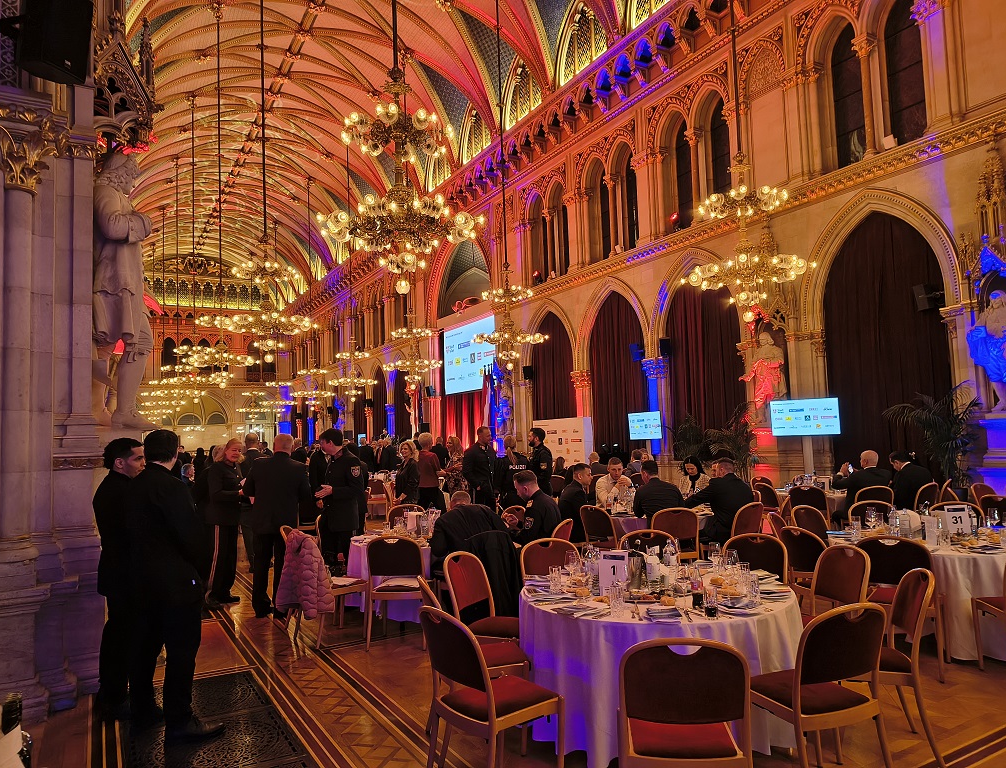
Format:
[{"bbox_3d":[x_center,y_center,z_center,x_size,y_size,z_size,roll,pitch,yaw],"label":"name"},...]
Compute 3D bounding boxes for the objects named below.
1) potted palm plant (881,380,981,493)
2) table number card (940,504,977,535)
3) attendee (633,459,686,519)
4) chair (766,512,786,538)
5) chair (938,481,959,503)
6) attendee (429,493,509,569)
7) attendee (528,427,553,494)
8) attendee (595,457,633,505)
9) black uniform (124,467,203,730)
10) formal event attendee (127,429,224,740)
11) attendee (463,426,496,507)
[{"bbox_3d":[8.152,1.193,13.474,1.450,2.420,1.350,-5,-5,31],"label":"potted palm plant"},{"bbox_3d":[3.293,0.990,5.132,0.155,0.210,0.080,-1,-4,-5],"label":"table number card"},{"bbox_3d":[1.629,1.488,7.454,0.540,1.340,0.820,-1,-4,-10],"label":"attendee"},{"bbox_3d":[2.563,1.569,6.091,0.550,0.900,0.470,-4,-5,24],"label":"chair"},{"bbox_3d":[5.475,1.656,8.838,0.570,0.880,0.490,-4,-5,30],"label":"chair"},{"bbox_3d":[-0.263,1.487,5.760,0.580,1.180,0.850,1,-5,-34],"label":"attendee"},{"bbox_3d":[0.517,1.437,9.469,0.380,1.720,0.520,-2,-4,-7],"label":"attendee"},{"bbox_3d":[1.319,1.519,8.206,0.550,1.320,0.750,-1,-4,-6],"label":"attendee"},{"bbox_3d":[-2.058,1.280,4.317,0.480,1.550,0.340,-3,-5,18],"label":"black uniform"},{"bbox_3d":[-2.006,1.170,4.310,0.520,1.780,0.400,-5,-5,32],"label":"formal event attendee"},{"bbox_3d":[-0.313,1.536,10.314,0.380,1.830,0.540,-5,-5,36],"label":"attendee"}]

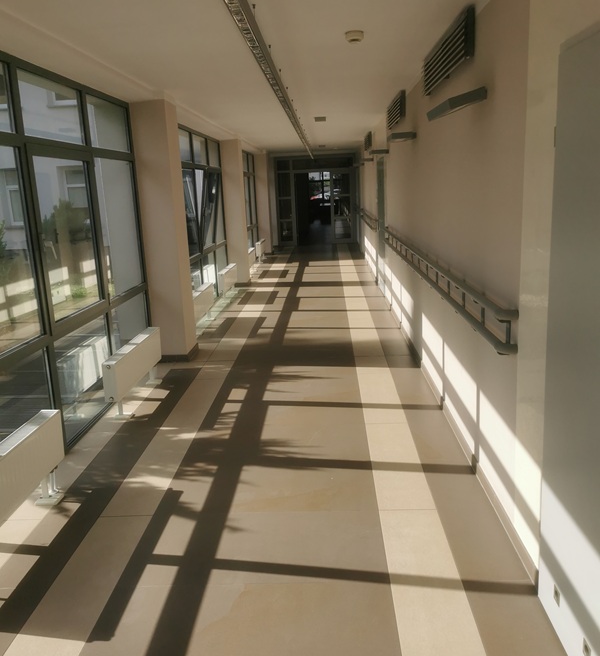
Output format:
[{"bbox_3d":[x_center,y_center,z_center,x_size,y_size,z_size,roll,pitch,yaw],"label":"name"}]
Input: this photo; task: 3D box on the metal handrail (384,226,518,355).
[{"bbox_3d":[1.026,-0.609,5.442,0.090,0.200,5.640,-2,13,3],"label":"metal handrail"}]

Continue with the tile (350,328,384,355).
[{"bbox_3d":[0.712,0.146,6.723,0.295,0.010,1.210,-2,13,3],"label":"tile"}]

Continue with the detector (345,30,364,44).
[{"bbox_3d":[0.336,-1.782,3.832,0.107,0.055,0.107,-2,13,3],"label":"detector"}]

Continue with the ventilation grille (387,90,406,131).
[{"bbox_3d":[1.058,-2.380,6.884,0.055,0.260,1.340,-2,13,3],"label":"ventilation grille"}]

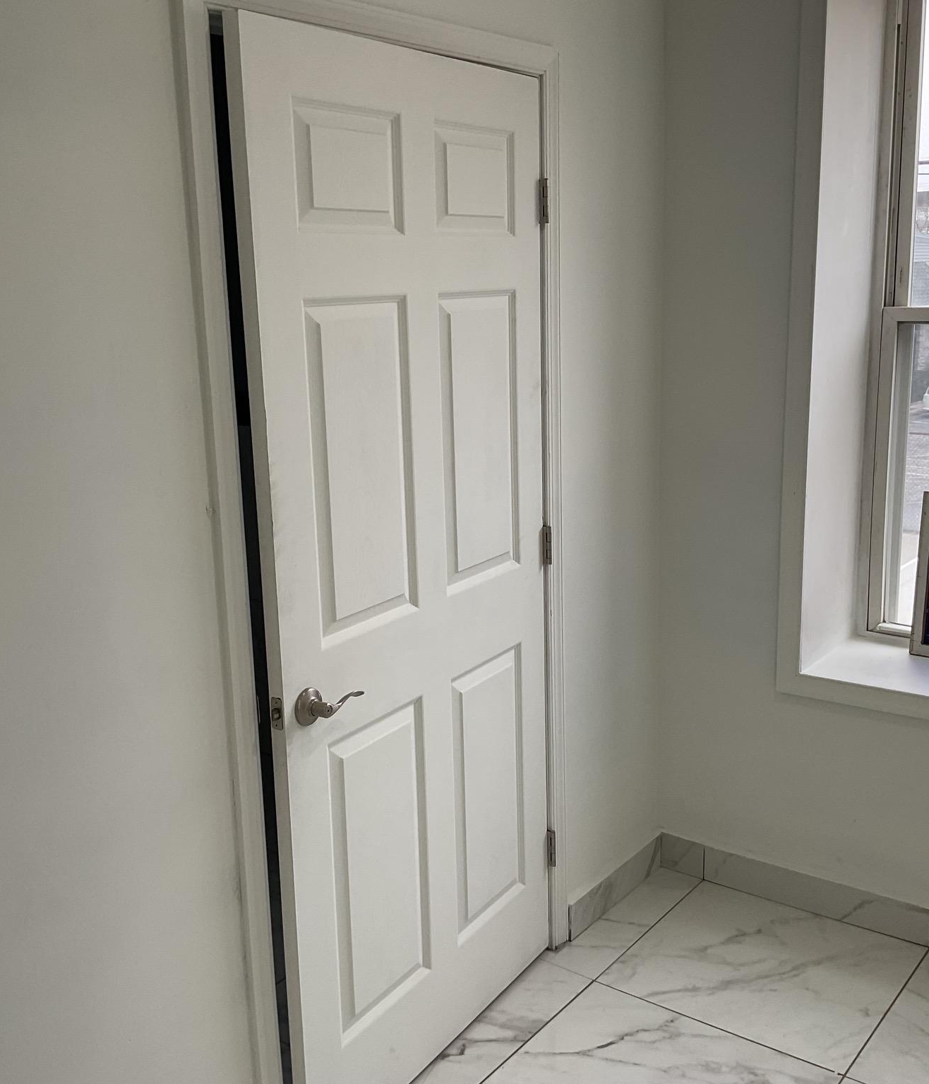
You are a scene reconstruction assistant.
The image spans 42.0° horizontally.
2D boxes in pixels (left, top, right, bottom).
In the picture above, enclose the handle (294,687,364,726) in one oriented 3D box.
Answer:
[{"bbox_3d":[-0.231,0.283,2.113,0.056,0.067,0.136,7,15,32],"label":"handle"}]

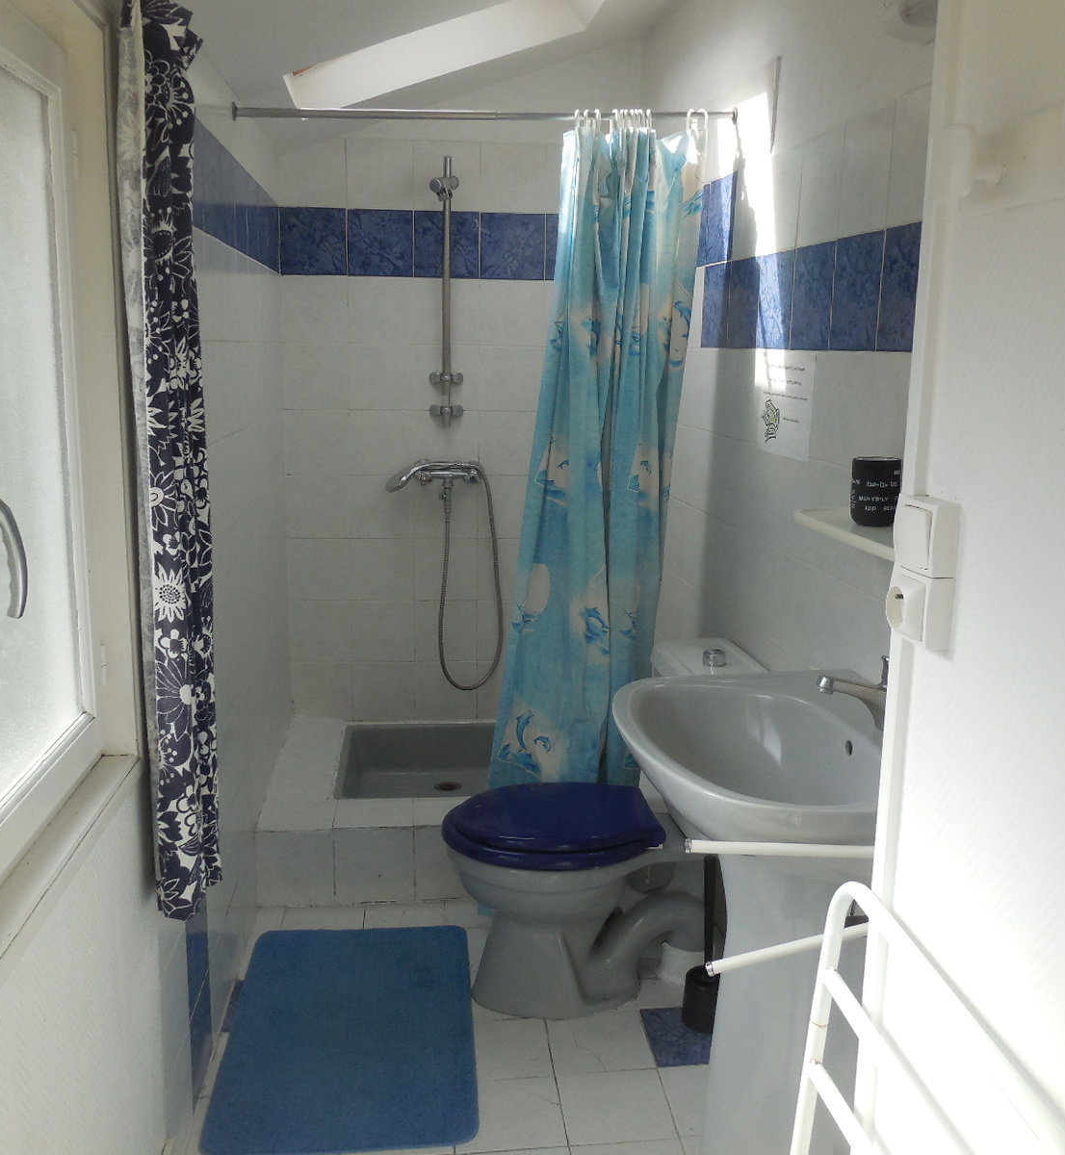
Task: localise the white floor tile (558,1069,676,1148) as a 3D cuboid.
[{"bbox_3d":[0.150,0.973,2.049,0.199,0.010,0.199,-1,10,-4],"label":"white floor tile"}]

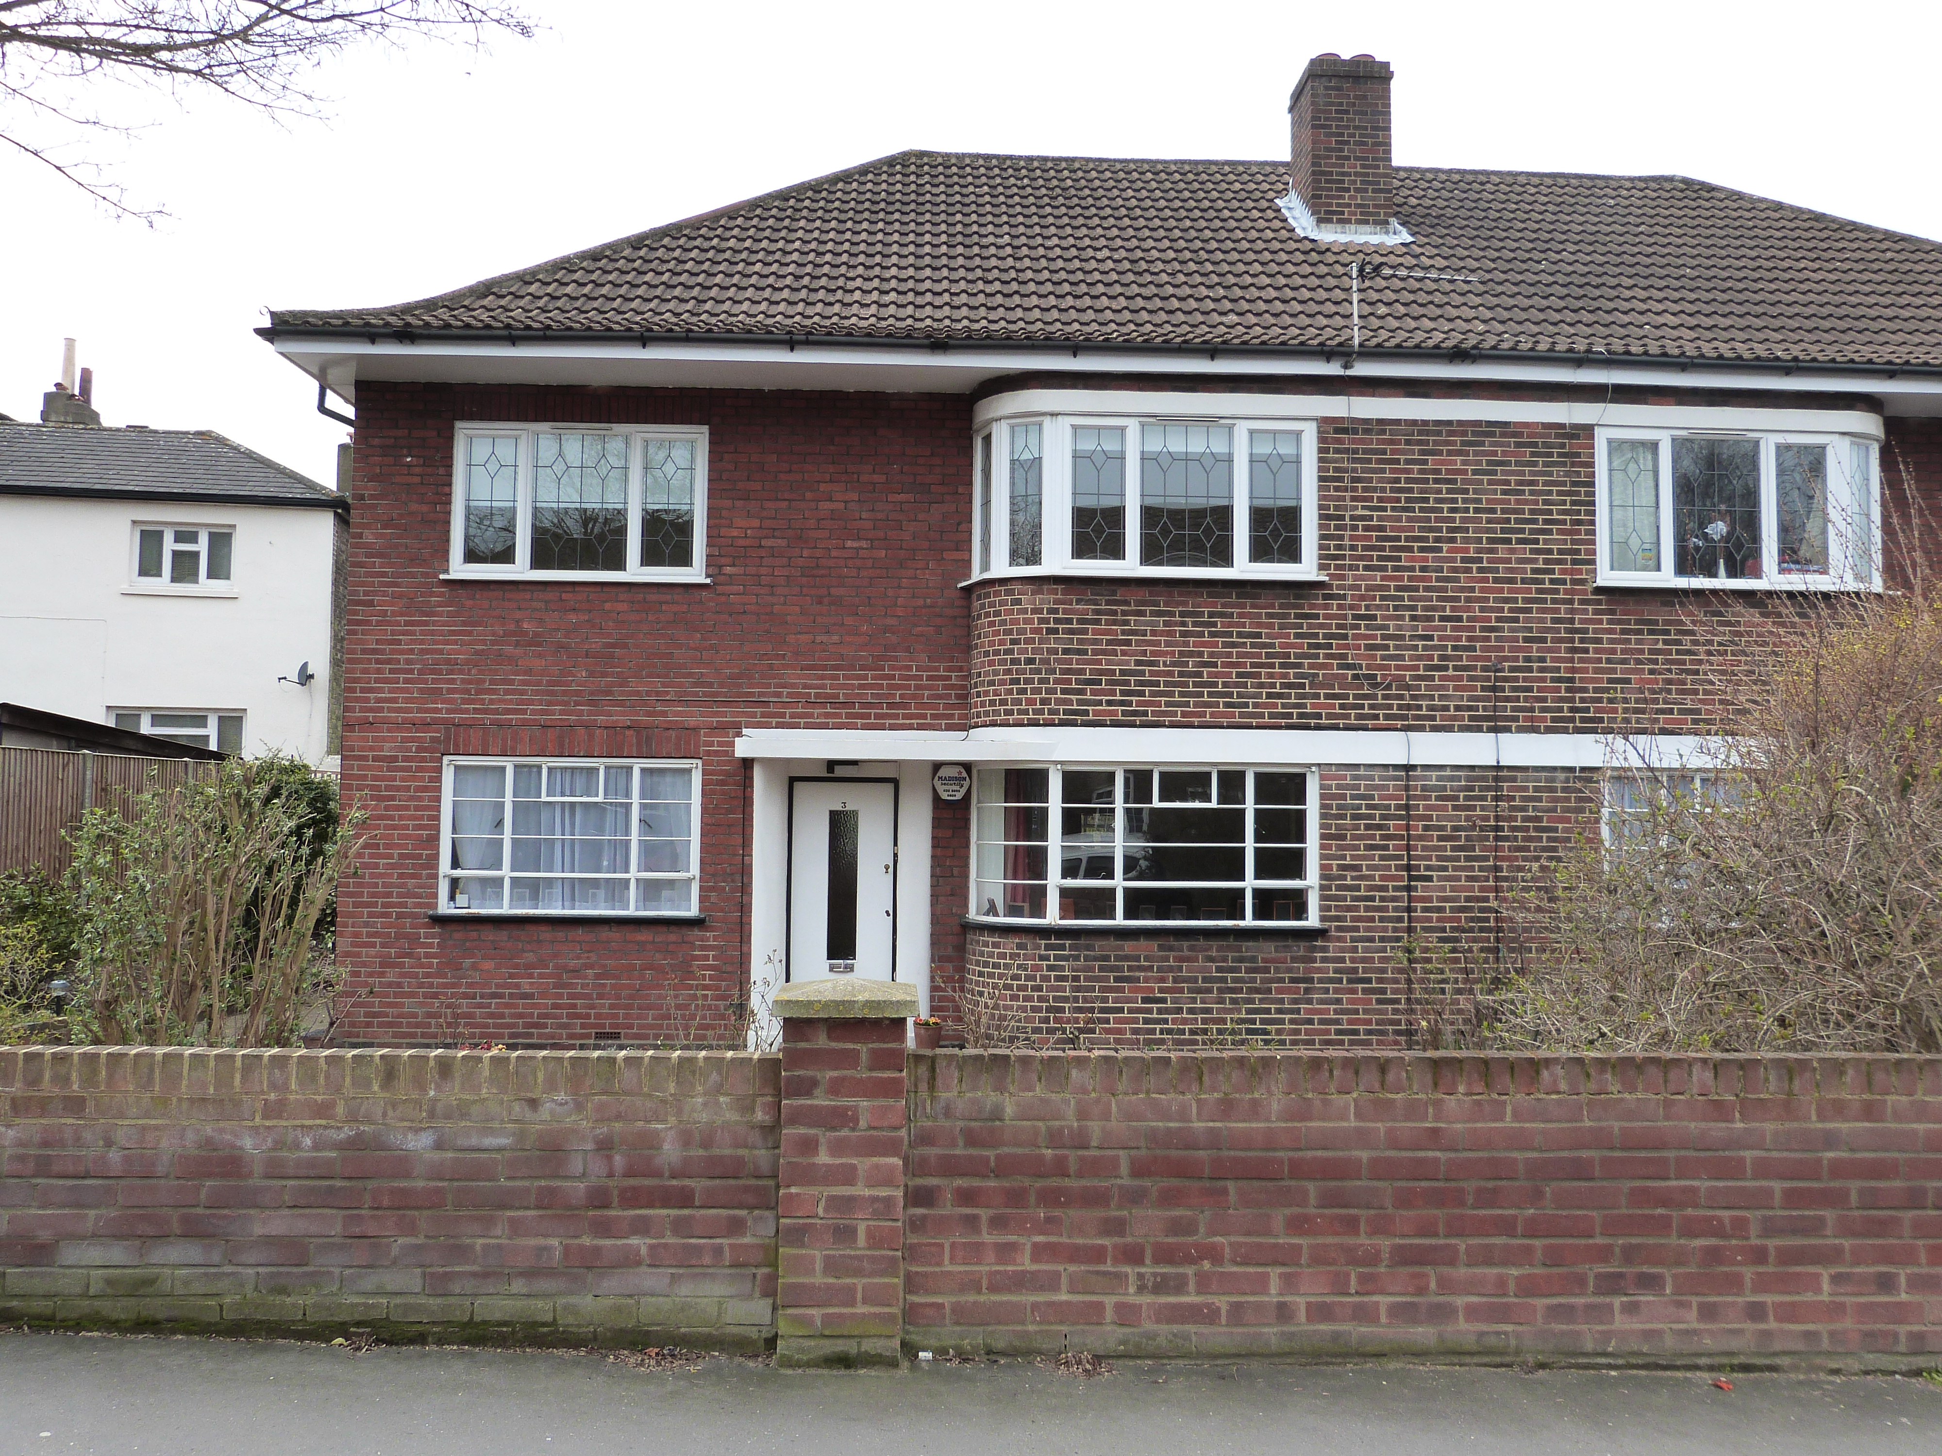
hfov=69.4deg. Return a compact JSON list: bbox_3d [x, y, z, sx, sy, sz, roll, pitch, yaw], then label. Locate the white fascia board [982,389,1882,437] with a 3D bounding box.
[{"bbox_3d":[3.896,-2.520,11.543,7.750,0.180,0.650,1,-3,-3],"label":"white fascia board"}]

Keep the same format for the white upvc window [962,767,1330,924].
[{"bbox_3d":[1.362,0.937,11.237,2.735,1.253,0.600,1,-3,-3],"label":"white upvc window"}]

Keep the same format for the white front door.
[{"bbox_3d":[-1.064,1.429,11.591,0.889,2.020,0.080,1,-3,-3],"label":"white front door"}]

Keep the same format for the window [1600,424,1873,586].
[{"bbox_3d":[6.385,-1.748,11.616,2.743,1.290,0.600,1,-3,-3],"label":"window"}]

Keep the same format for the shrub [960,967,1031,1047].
[{"bbox_3d":[0.179,2.146,10.288,0.525,0.842,0.550,1,-3,-3],"label":"shrub"}]

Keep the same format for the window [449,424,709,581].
[{"bbox_3d":[-3.220,-1.872,11.578,2.084,1.302,0.110,1,-3,-3],"label":"window"}]

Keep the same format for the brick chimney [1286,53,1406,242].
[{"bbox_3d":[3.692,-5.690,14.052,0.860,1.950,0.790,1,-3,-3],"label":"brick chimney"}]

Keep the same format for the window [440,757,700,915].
[{"bbox_3d":[-3.256,0.879,11.419,2.086,1.289,0.110,1,-3,-3],"label":"window"}]

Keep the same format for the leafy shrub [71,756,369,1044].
[{"bbox_3d":[-4.454,1.213,8.153,1.710,2.130,1.500,1,-3,-3],"label":"leafy shrub"}]

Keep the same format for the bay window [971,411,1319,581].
[{"bbox_3d":[1.392,-1.814,11.396,2.740,1.282,0.600,1,-3,-3],"label":"bay window"}]

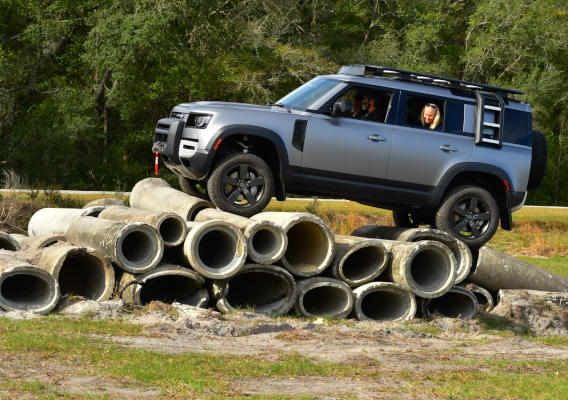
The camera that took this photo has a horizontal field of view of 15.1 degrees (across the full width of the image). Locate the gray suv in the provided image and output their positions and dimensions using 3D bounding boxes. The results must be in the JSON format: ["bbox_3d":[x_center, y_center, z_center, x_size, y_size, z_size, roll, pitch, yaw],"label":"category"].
[{"bbox_3d":[0.889,-0.628,28.033,5.160,2.090,2.050,8,0,-15],"label":"gray suv"}]

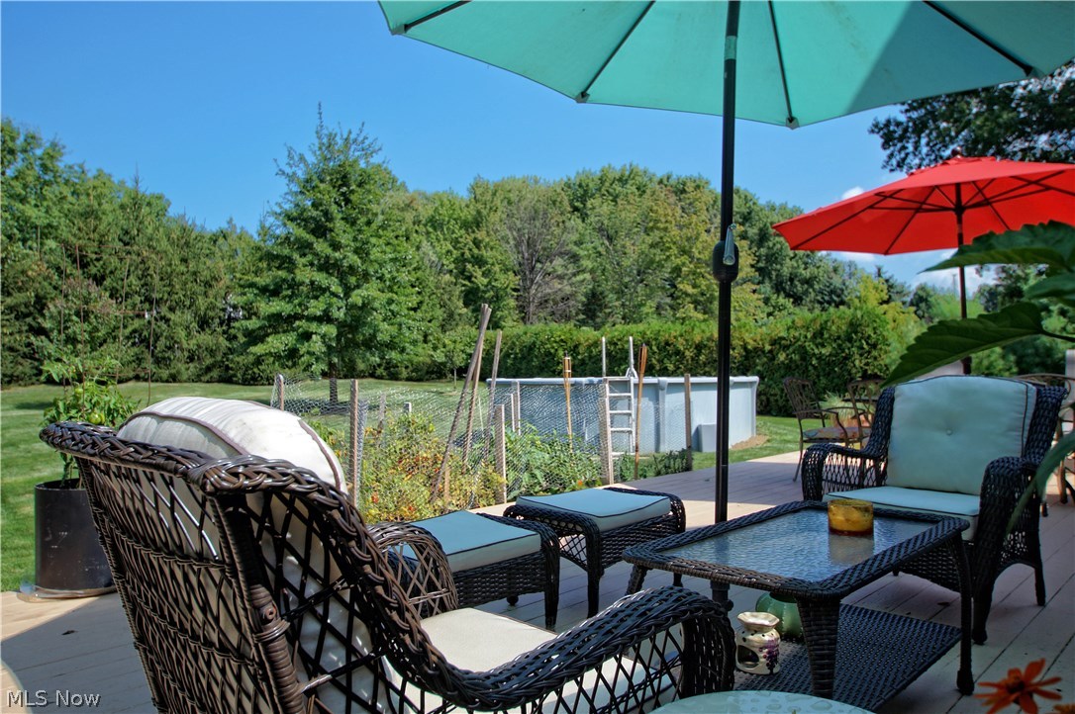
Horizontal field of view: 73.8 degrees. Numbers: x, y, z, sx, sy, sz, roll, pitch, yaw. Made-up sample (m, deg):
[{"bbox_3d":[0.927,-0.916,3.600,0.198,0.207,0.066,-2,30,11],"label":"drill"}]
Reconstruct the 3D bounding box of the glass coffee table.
[{"bbox_3d":[0.750,0.732,1.960,0.510,0.500,0.985,-2,-3,45],"label":"glass coffee table"}]

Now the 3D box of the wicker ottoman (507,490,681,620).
[{"bbox_3d":[0.255,0.808,2.997,0.510,0.425,0.600,-2,-3,44],"label":"wicker ottoman"}]

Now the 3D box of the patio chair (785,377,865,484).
[{"bbox_3d":[2.730,0.677,6.660,0.650,0.955,0.600,-2,-3,44],"label":"patio chair"}]

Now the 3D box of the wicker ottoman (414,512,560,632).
[{"bbox_3d":[-0.308,0.785,2.383,0.510,0.425,0.600,-2,-3,42],"label":"wicker ottoman"}]

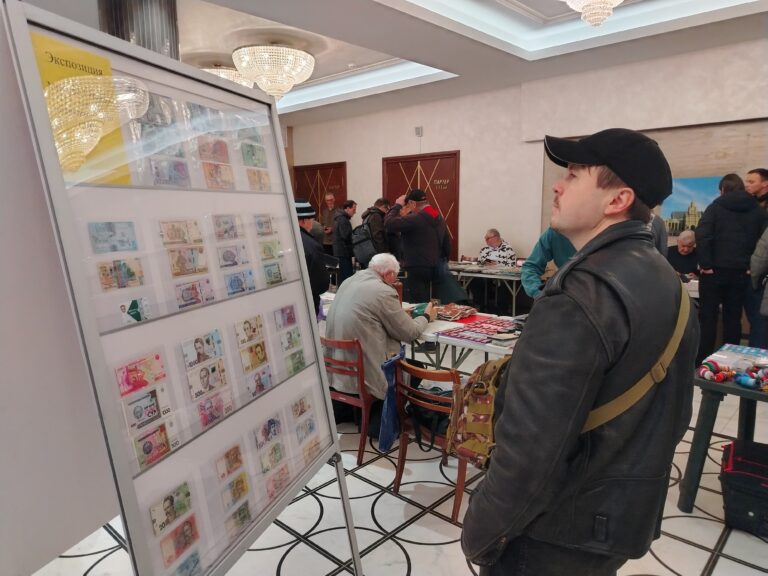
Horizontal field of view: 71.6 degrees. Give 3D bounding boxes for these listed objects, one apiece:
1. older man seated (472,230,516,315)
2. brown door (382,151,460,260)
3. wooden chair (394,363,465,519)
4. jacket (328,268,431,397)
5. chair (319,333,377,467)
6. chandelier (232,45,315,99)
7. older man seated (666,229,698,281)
[{"bbox_3d":[1.577,-0.188,7.505,0.580,1.260,0.750,7,12,42],"label":"older man seated"},{"bbox_3d":[0.631,-1.102,9.535,1.739,2.492,0.100,7,12,42],"label":"brown door"},{"bbox_3d":[0.361,0.749,2.929,0.430,0.790,0.490,7,12,42],"label":"wooden chair"},{"bbox_3d":[-0.025,0.254,3.607,0.600,0.790,0.700,7,12,42],"label":"jacket"},{"bbox_3d":[-0.181,0.657,3.556,0.430,0.800,0.480,6,11,37],"label":"chair"},{"bbox_3d":[-1.301,-2.578,6.453,0.960,0.570,0.960,-1,8,0],"label":"chandelier"},{"bbox_3d":[3.311,0.018,5.903,0.580,1.280,0.750,7,12,42],"label":"older man seated"}]

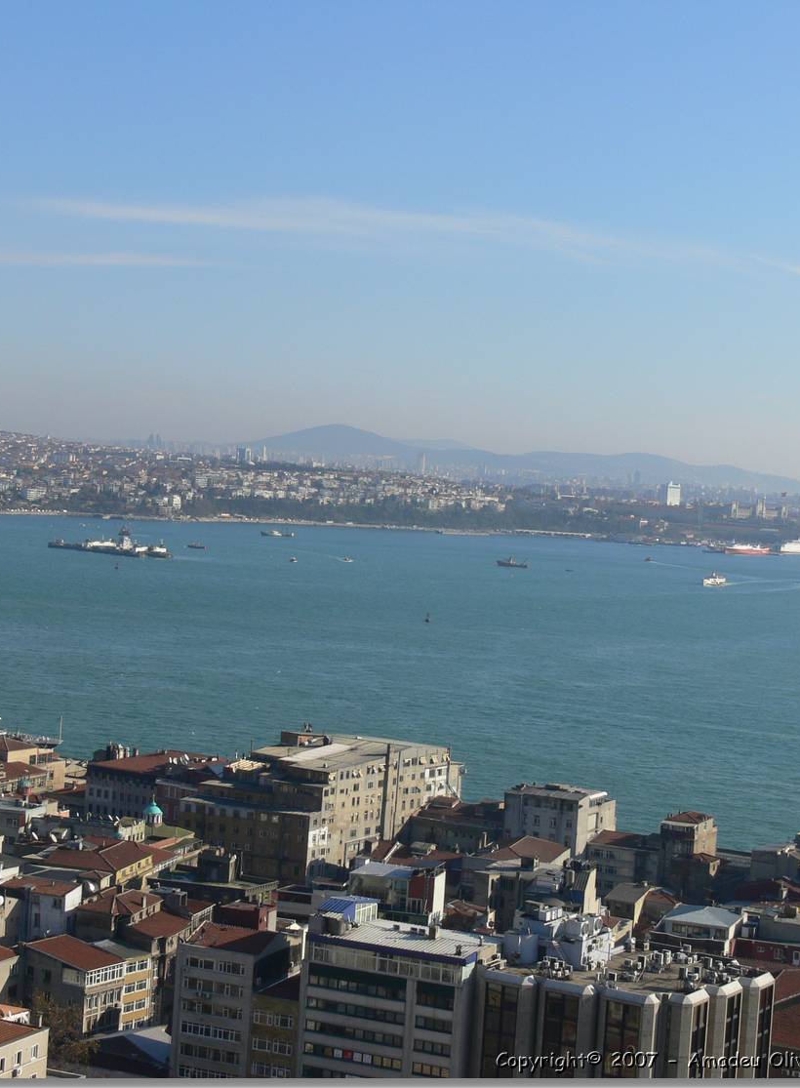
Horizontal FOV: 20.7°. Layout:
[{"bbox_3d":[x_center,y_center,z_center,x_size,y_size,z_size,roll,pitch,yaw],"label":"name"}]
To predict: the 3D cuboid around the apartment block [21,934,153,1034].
[{"bbox_3d":[-49.210,69.600,344.880,12.900,13.000,14.700,6,2,36],"label":"apartment block"}]

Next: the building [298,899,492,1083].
[{"bbox_3d":[-0.440,64.900,297.480,21.300,27.700,12.000,5,2,19],"label":"building"}]

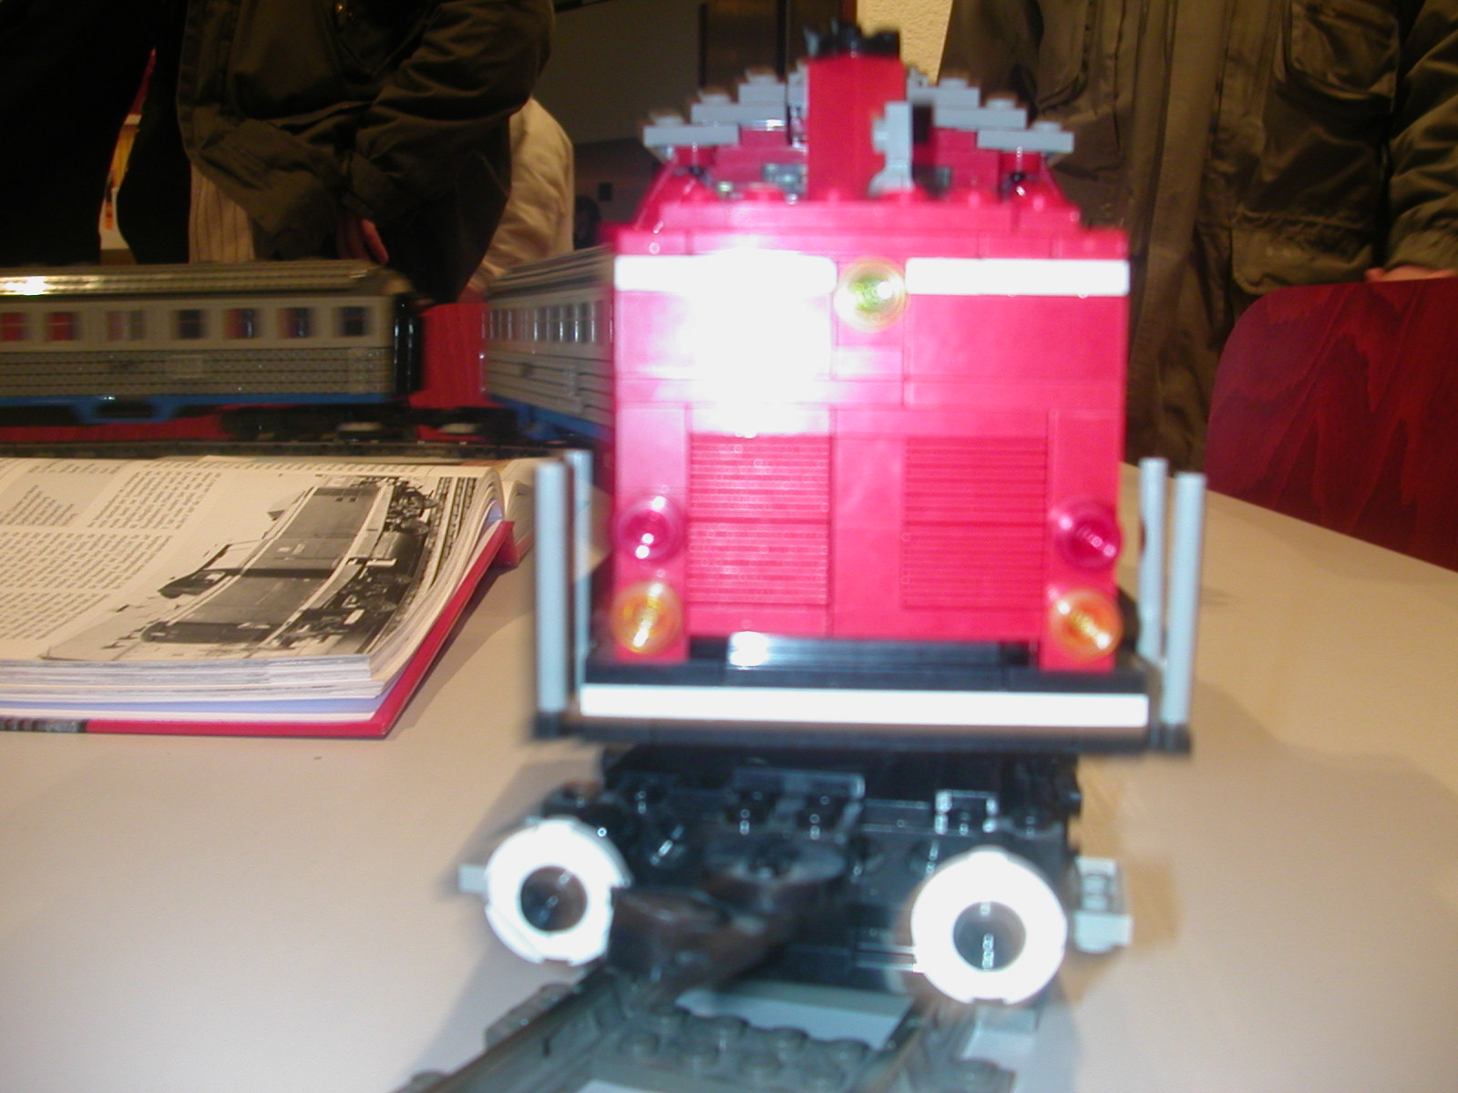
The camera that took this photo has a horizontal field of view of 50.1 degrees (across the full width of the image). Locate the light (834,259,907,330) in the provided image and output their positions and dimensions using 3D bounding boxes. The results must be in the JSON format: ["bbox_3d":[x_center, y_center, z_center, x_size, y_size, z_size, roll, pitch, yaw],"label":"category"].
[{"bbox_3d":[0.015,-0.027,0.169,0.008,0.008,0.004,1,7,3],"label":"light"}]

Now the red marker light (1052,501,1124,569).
[{"bbox_3d":[0.039,-0.001,0.171,0.008,0.008,0.004,1,7,3],"label":"red marker light"}]

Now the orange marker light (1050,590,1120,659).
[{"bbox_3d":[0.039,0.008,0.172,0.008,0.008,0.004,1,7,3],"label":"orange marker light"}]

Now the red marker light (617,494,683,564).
[{"bbox_3d":[-0.009,-0.002,0.173,0.008,0.008,0.004,1,7,3],"label":"red marker light"}]

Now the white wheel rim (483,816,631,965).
[{"bbox_3d":[-0.019,0.039,0.175,0.016,0.016,0.005,2,7,14],"label":"white wheel rim"}]

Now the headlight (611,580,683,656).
[{"bbox_3d":[-0.009,0.008,0.174,0.008,0.008,0.004,1,7,3],"label":"headlight"}]

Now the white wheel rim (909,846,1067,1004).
[{"bbox_3d":[0.027,0.040,0.164,0.016,0.016,0.005,2,7,14],"label":"white wheel rim"}]

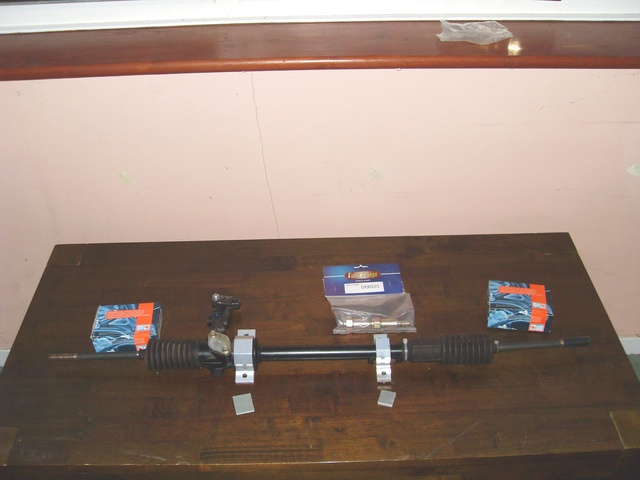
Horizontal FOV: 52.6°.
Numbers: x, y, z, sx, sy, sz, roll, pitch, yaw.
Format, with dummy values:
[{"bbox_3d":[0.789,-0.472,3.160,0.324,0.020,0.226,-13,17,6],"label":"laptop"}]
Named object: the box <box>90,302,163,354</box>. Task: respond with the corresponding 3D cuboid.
[{"bbox_3d":[-0.376,0.174,1.273,0.123,0.047,0.083,-3,41,-2],"label":"box"}]

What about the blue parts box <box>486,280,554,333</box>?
[{"bbox_3d":[0.404,0.135,1.305,0.123,0.047,0.083,5,41,7],"label":"blue parts box"}]

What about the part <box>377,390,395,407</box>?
[{"bbox_3d":[0.122,0.287,1.164,0.026,0.006,0.028,9,42,11],"label":"part"}]

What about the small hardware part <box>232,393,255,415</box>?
[{"bbox_3d":[-0.137,0.296,1.159,0.033,0.004,0.039,-8,41,-8],"label":"small hardware part"}]

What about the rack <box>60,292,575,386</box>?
[{"bbox_3d":[0.002,0.178,1.245,1.030,0.068,0.205,-1,41,-1],"label":"rack"}]

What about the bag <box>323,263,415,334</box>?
[{"bbox_3d":[0.099,0.115,1.351,0.180,0.024,0.200,-2,41,-1],"label":"bag"}]

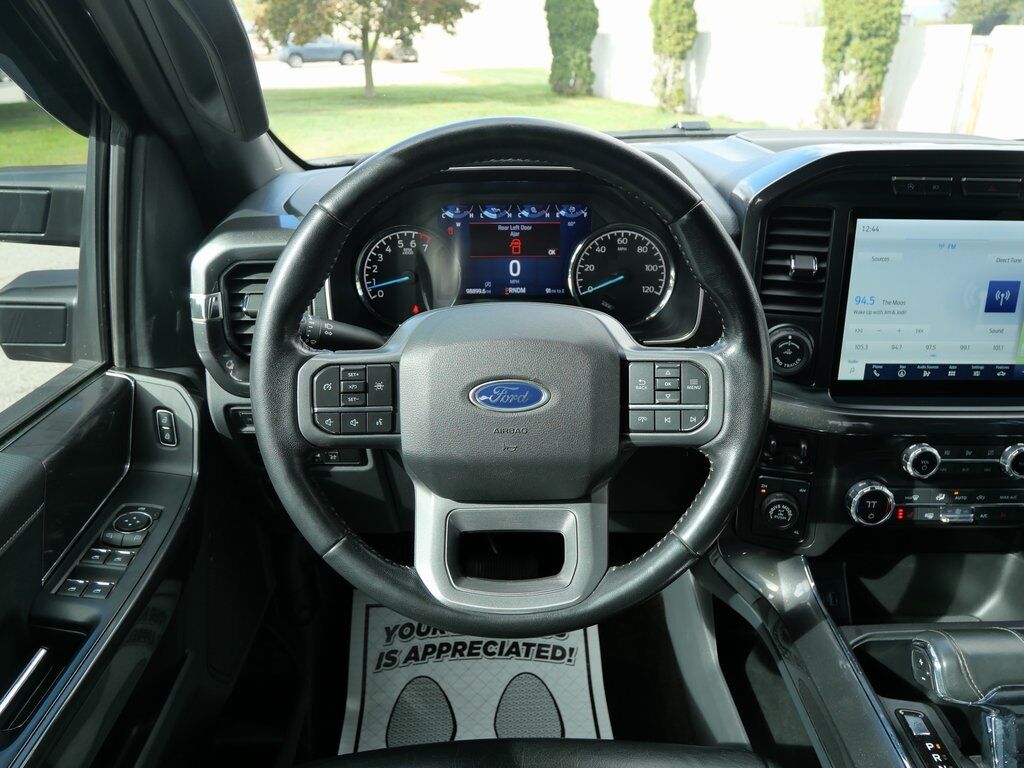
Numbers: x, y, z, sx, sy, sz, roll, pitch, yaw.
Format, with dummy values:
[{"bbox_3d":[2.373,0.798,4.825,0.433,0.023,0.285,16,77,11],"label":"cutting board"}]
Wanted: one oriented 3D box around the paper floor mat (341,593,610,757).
[{"bbox_3d":[-0.055,0.530,1.077,0.425,0.070,0.455,-1,40,-2],"label":"paper floor mat"}]

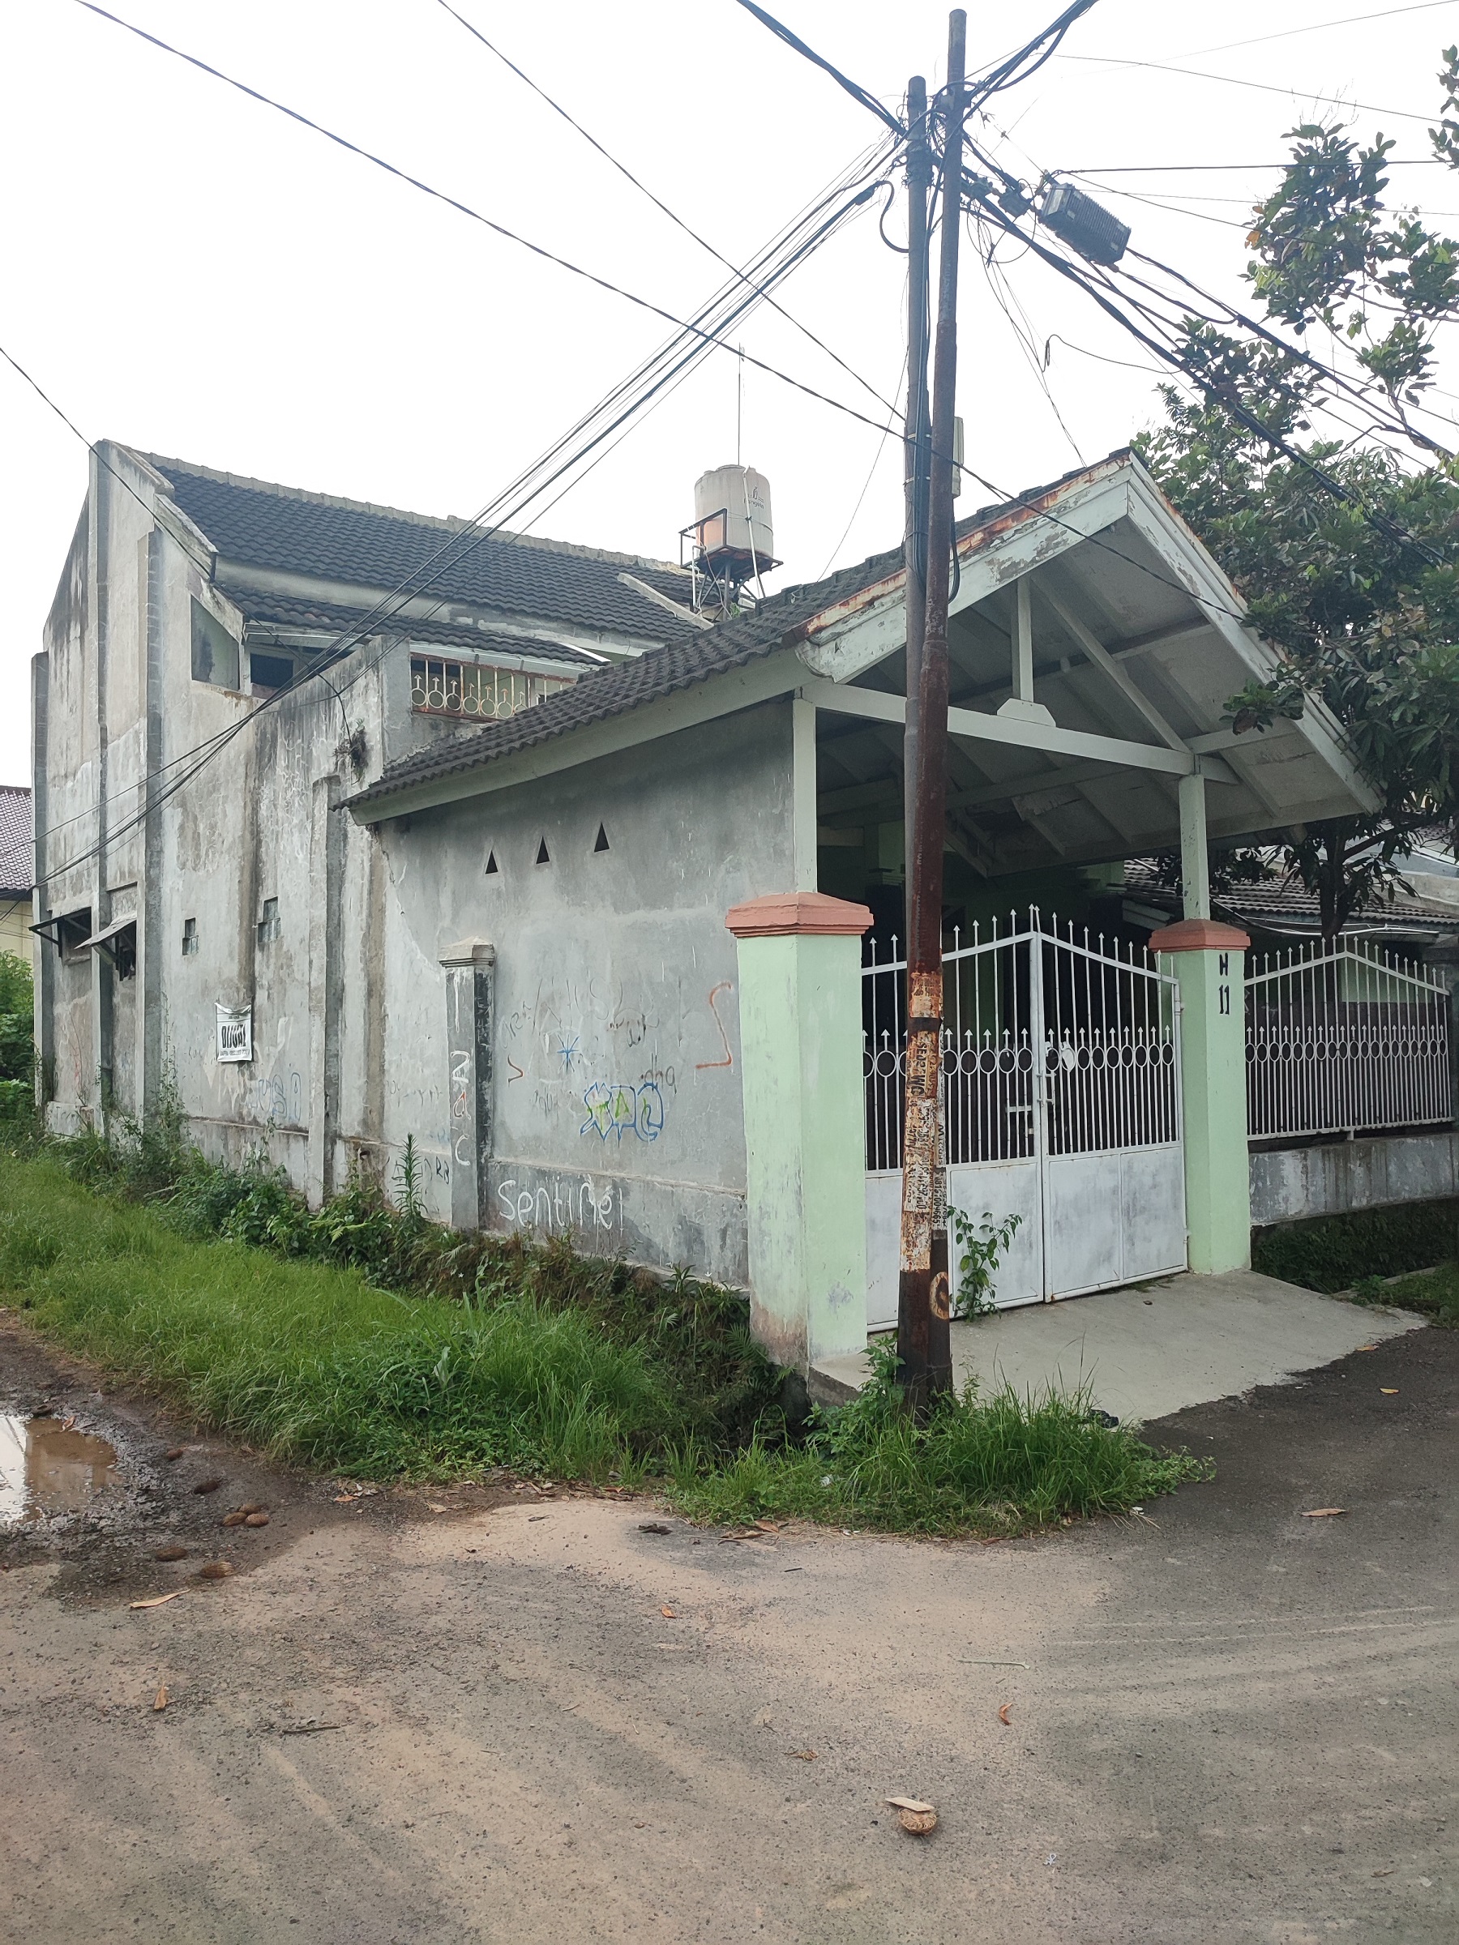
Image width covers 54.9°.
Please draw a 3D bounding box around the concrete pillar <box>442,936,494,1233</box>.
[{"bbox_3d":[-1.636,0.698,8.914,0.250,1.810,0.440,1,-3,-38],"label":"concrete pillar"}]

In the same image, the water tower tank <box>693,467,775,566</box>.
[{"bbox_3d":[0.071,-6.133,18.773,1.050,1.250,1.050,-1,-3,0],"label":"water tower tank"}]

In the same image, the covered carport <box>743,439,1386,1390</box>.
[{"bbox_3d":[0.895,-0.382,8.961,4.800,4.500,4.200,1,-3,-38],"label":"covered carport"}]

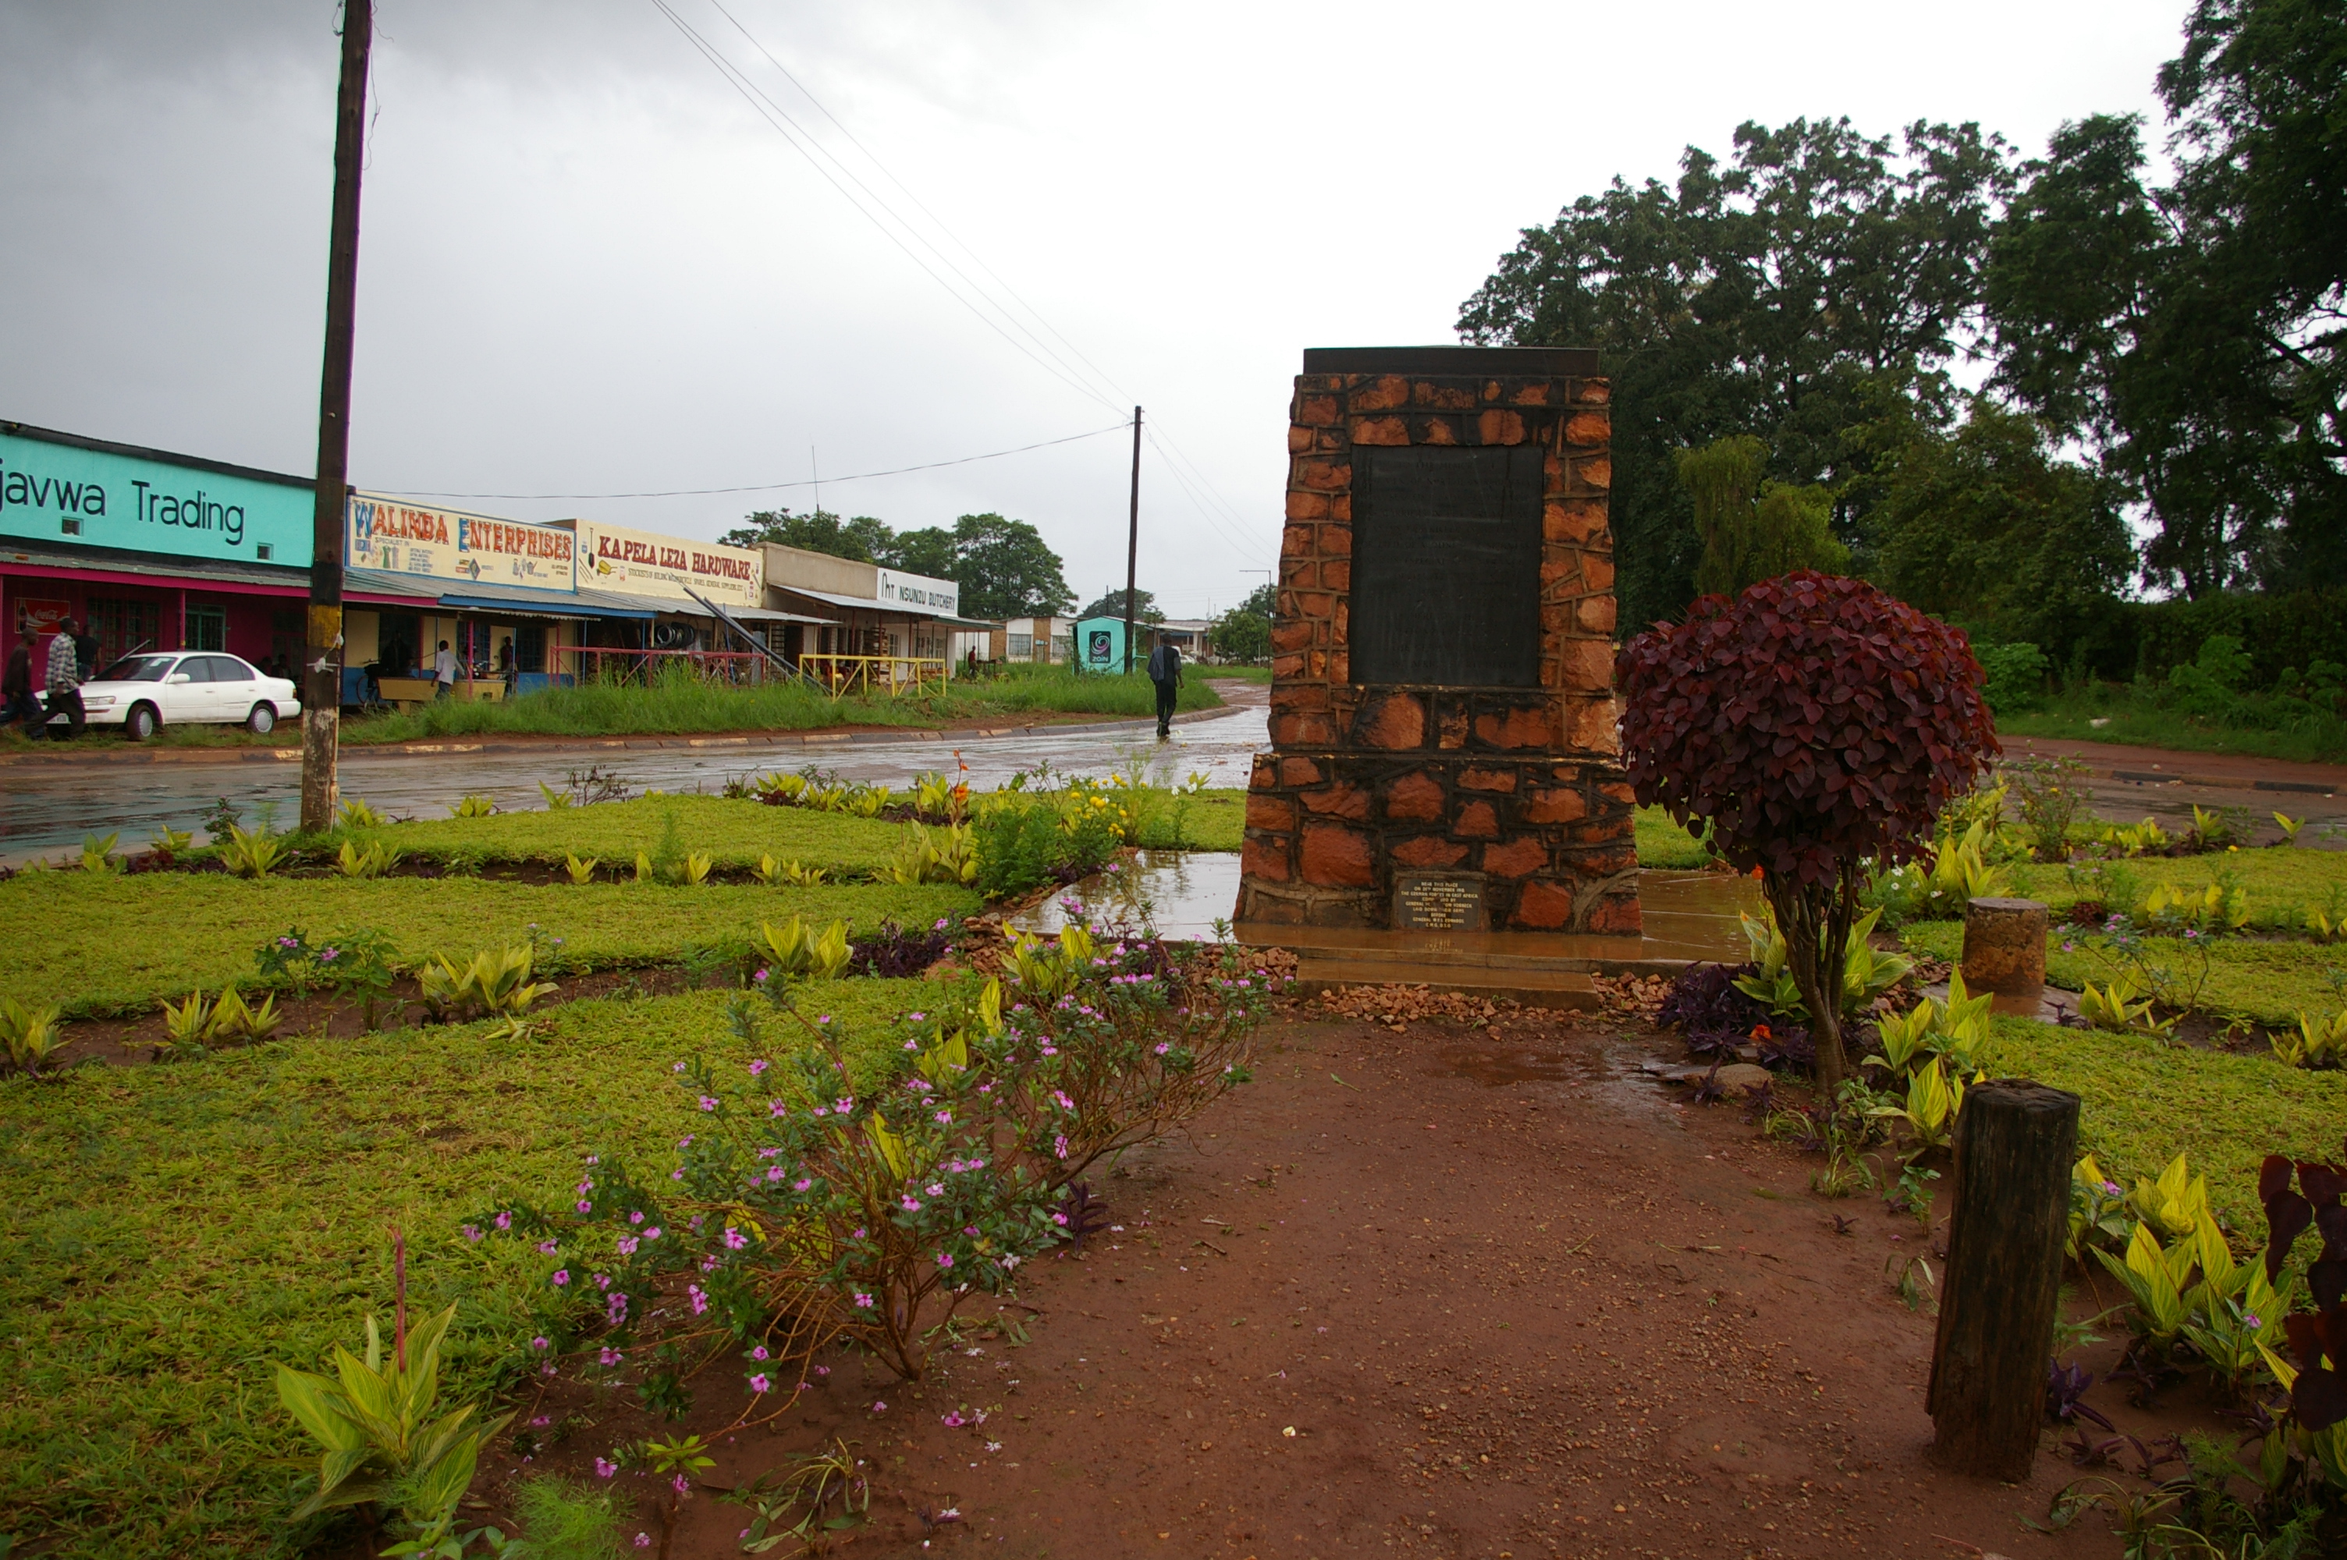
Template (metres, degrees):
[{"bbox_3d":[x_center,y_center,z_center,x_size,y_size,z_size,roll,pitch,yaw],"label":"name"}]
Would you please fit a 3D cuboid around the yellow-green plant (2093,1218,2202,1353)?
[{"bbox_3d":[2.349,1.213,4.226,0.253,0.287,0.240,4,5,30],"label":"yellow-green plant"}]

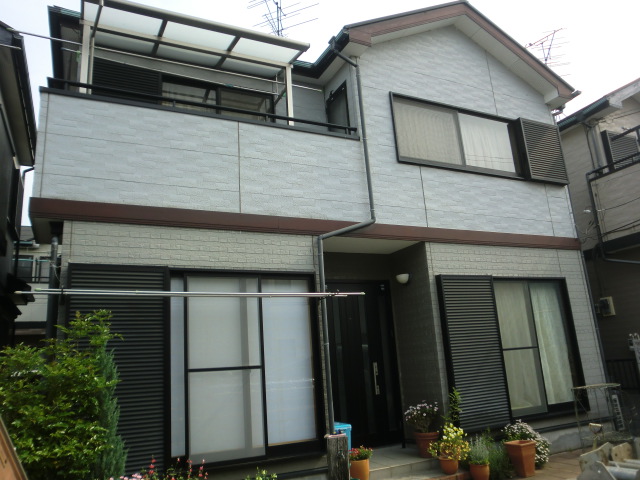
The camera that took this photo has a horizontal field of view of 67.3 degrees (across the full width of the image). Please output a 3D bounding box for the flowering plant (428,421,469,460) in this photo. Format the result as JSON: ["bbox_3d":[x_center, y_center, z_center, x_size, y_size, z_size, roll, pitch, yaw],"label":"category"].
[{"bbox_3d":[1.654,2.578,6.150,0.501,0.441,0.471,3,-15,-27],"label":"flowering plant"}]

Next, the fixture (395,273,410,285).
[{"bbox_3d":[1.234,0.597,7.280,0.130,0.140,0.241,3,-15,-27],"label":"fixture"}]

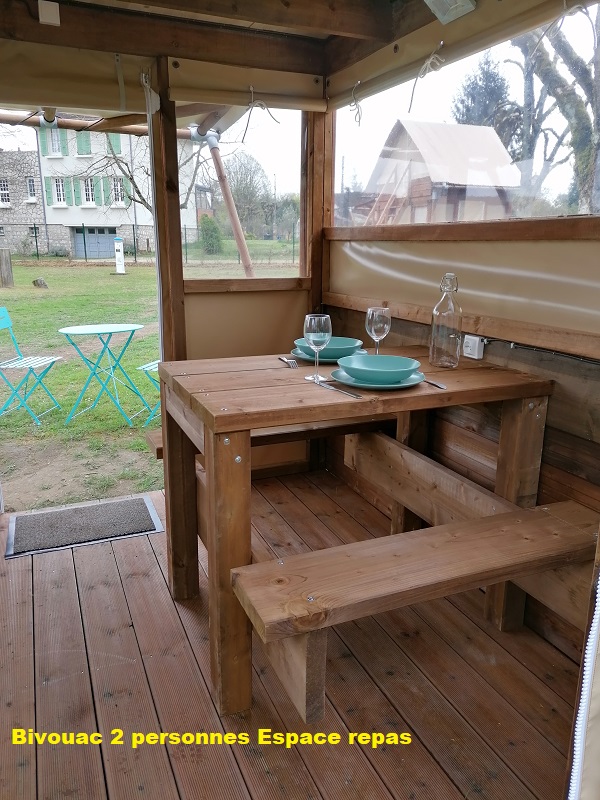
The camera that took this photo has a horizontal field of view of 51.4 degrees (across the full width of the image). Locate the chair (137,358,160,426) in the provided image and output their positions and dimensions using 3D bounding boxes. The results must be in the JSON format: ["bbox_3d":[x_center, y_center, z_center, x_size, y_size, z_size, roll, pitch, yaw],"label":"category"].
[{"bbox_3d":[-0.885,-0.207,4.595,0.470,0.810,0.420,4,15,14],"label":"chair"}]

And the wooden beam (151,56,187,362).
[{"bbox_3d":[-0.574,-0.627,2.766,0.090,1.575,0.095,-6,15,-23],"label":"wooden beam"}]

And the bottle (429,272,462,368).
[{"bbox_3d":[0.456,-0.246,1.928,0.094,0.281,0.094,-6,15,-23],"label":"bottle"}]

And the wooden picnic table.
[{"bbox_3d":[0.135,0.297,1.949,0.984,0.787,0.638,-6,15,-23],"label":"wooden picnic table"}]

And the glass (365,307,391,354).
[{"bbox_3d":[0.236,-0.192,1.917,0.078,0.178,0.078,1,14,0],"label":"glass"}]

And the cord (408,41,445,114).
[{"bbox_3d":[0.426,-1.101,2.132,0.045,0.180,0.170,-6,15,-23],"label":"cord"}]

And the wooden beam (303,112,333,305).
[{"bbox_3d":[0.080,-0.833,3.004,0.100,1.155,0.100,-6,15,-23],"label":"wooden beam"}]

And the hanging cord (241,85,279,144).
[{"bbox_3d":[-0.170,-1.230,2.696,0.165,0.230,0.050,-6,15,-23],"label":"hanging cord"}]

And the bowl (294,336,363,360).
[{"bbox_3d":[0.100,-0.176,2.089,0.230,0.050,0.230,1,14,0],"label":"bowl"}]

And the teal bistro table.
[{"bbox_3d":[-1.461,-0.190,4.711,0.600,0.710,0.600,3,14,8],"label":"teal bistro table"}]

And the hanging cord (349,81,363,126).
[{"bbox_3d":[0.227,-1.222,2.582,0.045,0.170,0.080,-6,15,-23],"label":"hanging cord"}]

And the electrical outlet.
[{"bbox_3d":[0.568,-0.177,2.051,0.042,0.074,0.074,-6,15,-23],"label":"electrical outlet"}]

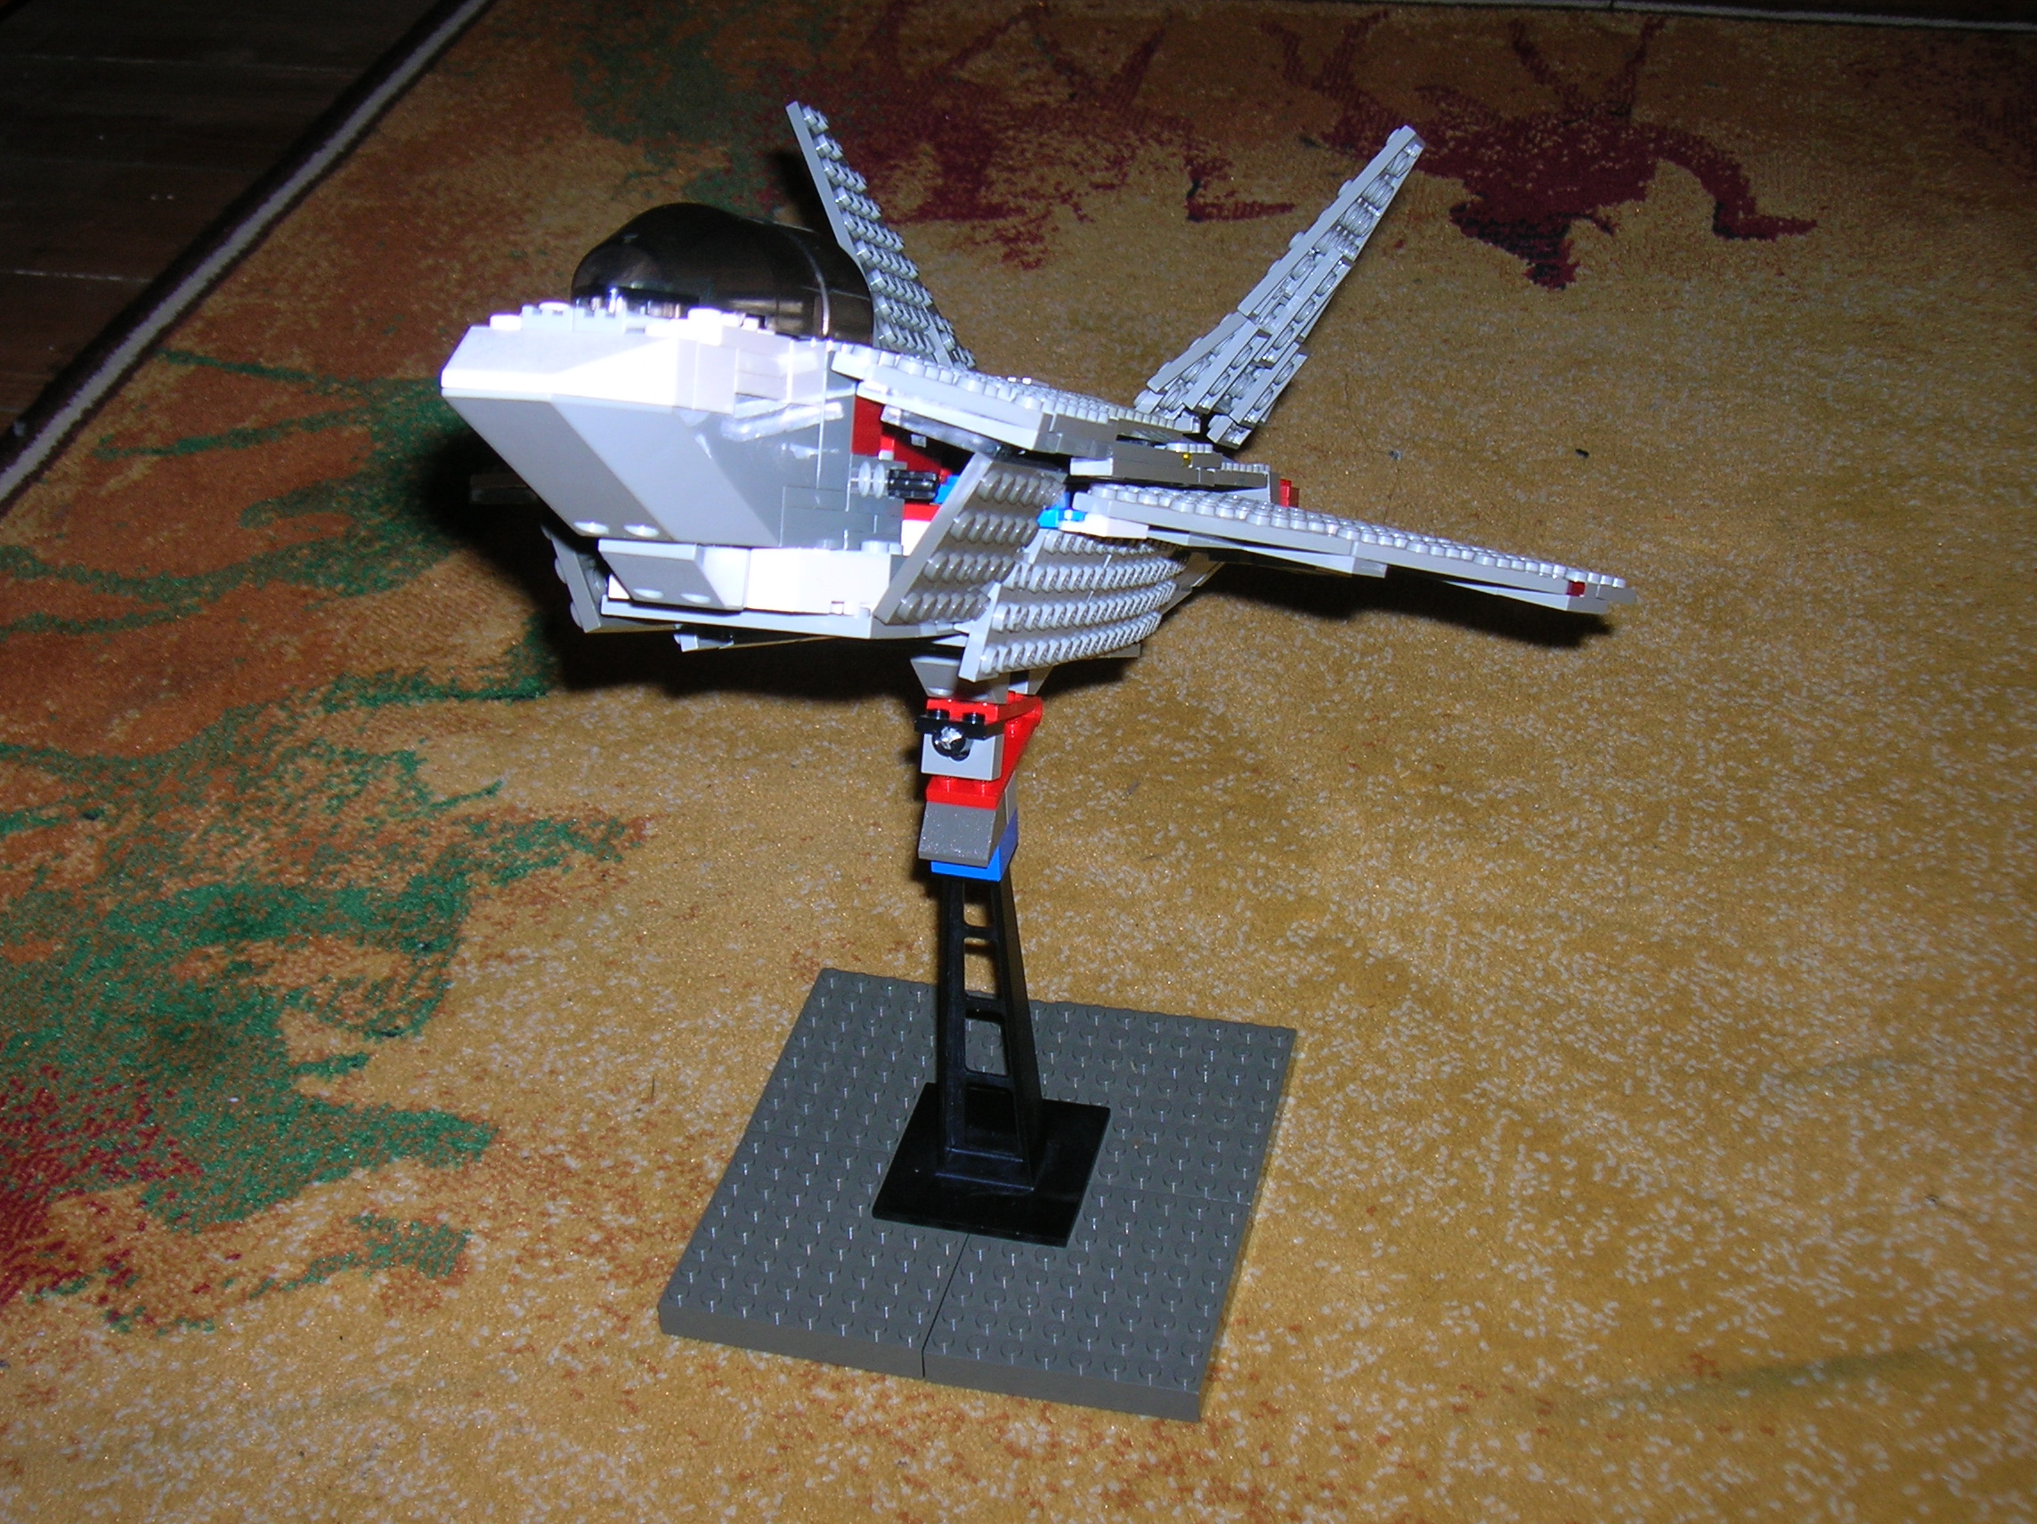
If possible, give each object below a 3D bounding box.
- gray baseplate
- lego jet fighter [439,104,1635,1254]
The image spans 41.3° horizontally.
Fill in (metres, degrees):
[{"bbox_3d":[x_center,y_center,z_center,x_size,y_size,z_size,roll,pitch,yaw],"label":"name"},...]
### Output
[{"bbox_3d":[-0.006,0.102,0.664,0.128,0.011,0.128,6,35,13],"label":"gray baseplate"},{"bbox_3d":[-0.016,-0.022,0.578,0.282,0.294,0.328,8,35,15],"label":"lego jet fighter"}]

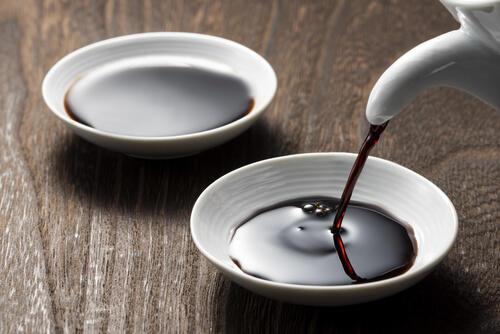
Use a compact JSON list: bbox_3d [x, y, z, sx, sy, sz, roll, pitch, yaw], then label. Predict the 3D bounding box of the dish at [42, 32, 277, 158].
[{"bbox_3d":[-0.037,-0.025,0.611,0.096,0.022,0.096,0,30,0],"label":"dish"}]

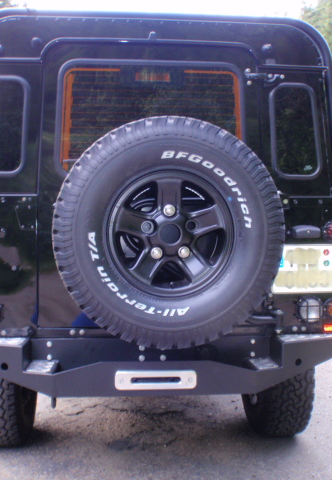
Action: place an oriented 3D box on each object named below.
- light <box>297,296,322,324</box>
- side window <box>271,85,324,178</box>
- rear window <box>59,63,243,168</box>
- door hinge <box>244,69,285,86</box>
[{"bbox_3d":[0.581,0.281,2.093,0.101,0.103,0.055,0,0,-5],"label":"light"},{"bbox_3d":[0.551,-0.464,2.190,0.226,0.427,0.030,0,-8,-4],"label":"side window"},{"bbox_3d":[-0.058,-0.508,2.156,0.779,0.500,0.030,0,-8,-4],"label":"rear window"},{"bbox_3d":[0.415,-0.681,2.165,0.166,0.076,0.035,0,-8,-5],"label":"door hinge"}]

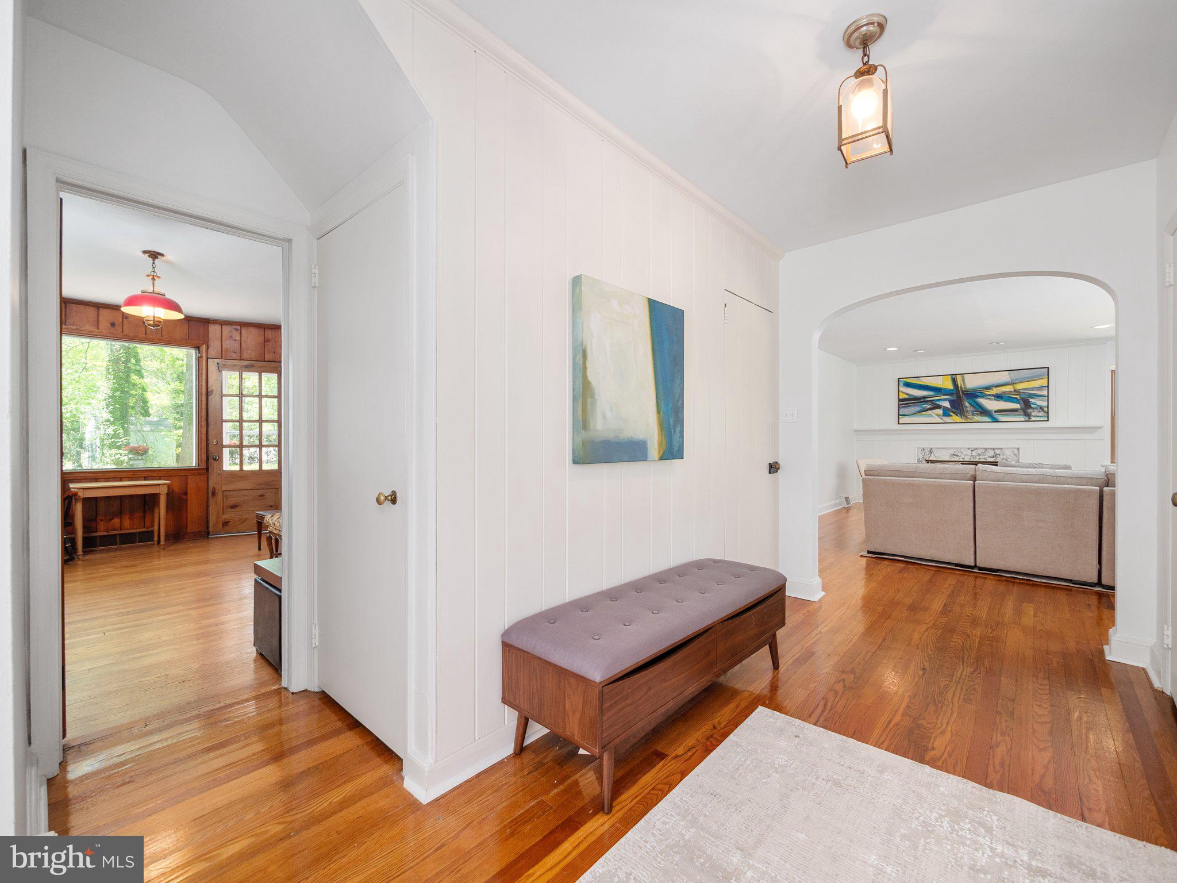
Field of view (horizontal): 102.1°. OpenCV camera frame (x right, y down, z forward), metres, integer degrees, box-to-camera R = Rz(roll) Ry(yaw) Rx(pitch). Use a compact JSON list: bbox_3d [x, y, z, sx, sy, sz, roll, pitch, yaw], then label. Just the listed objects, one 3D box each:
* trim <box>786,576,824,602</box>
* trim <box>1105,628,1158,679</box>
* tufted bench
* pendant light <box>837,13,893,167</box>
[{"bbox_3d":[1.533,1.028,3.391,0.215,0.125,0.205,0,0,41],"label":"trim"},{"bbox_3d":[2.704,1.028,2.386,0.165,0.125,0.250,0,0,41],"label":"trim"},{"bbox_3d":[0.333,0.854,1.988,0.448,0.472,1.354,0,0,43],"label":"tufted bench"},{"bbox_3d":[0.916,-1.156,1.573,0.140,0.399,0.140,0,0,40],"label":"pendant light"}]

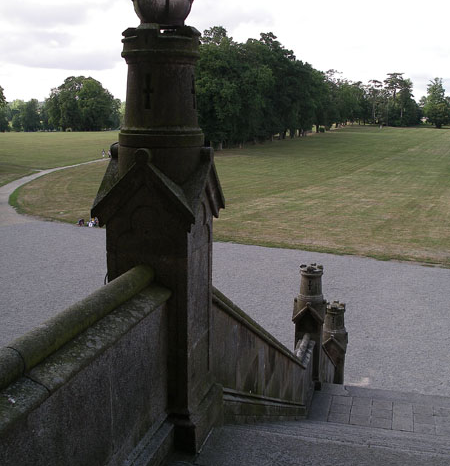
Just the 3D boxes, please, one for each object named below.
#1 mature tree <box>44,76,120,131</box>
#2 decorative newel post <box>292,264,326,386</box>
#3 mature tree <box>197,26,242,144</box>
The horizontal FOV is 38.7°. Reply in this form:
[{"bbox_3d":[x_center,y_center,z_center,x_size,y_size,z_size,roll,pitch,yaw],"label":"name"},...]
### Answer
[{"bbox_3d":[-66.661,-60.580,300.000,35.553,25.411,31.998,1,10,0],"label":"mature tree"},{"bbox_3d":[1.425,1.548,10.775,0.530,2.060,0.530,3,10,13],"label":"decorative newel post"},{"bbox_3d":[-3.021,-35.167,155.000,14.502,28.133,14.502,1,10,0],"label":"mature tree"}]

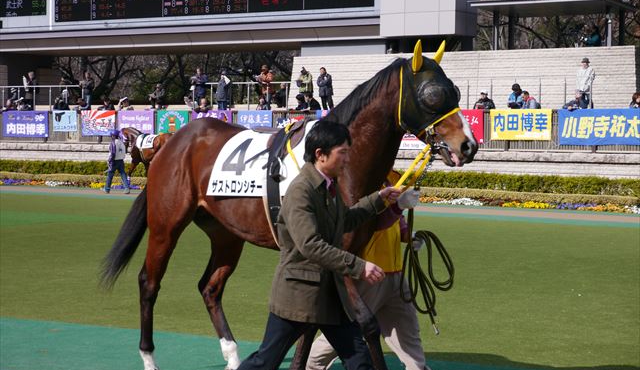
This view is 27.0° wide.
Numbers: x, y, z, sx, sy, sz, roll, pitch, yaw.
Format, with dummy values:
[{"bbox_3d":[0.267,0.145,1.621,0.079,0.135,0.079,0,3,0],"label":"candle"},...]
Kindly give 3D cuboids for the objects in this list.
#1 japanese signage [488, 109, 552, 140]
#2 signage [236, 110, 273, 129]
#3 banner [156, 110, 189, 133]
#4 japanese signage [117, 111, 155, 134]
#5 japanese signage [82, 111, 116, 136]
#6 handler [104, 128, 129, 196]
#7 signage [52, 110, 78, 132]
[{"bbox_3d":[4.979,-1.473,32.896,1.714,0.771,0.050,2,3,35],"label":"japanese signage"},{"bbox_3d":[-1.853,-1.774,37.942,1.287,0.698,0.050,2,3,35],"label":"signage"},{"bbox_3d":[-4.401,-1.852,39.824,1.304,0.730,0.050,2,3,35],"label":"banner"},{"bbox_3d":[-5.613,-1.890,40.720,1.584,0.752,0.050,2,3,35],"label":"japanese signage"},{"bbox_3d":[-6.926,-1.928,41.689,1.540,0.786,0.050,2,3,35],"label":"japanese signage"},{"bbox_3d":[-5.348,-0.615,35.200,0.780,1.679,0.520,2,3,35],"label":"handler"},{"bbox_3d":[-8.155,-2.034,42.597,1.144,0.675,0.050,2,3,35],"label":"signage"}]

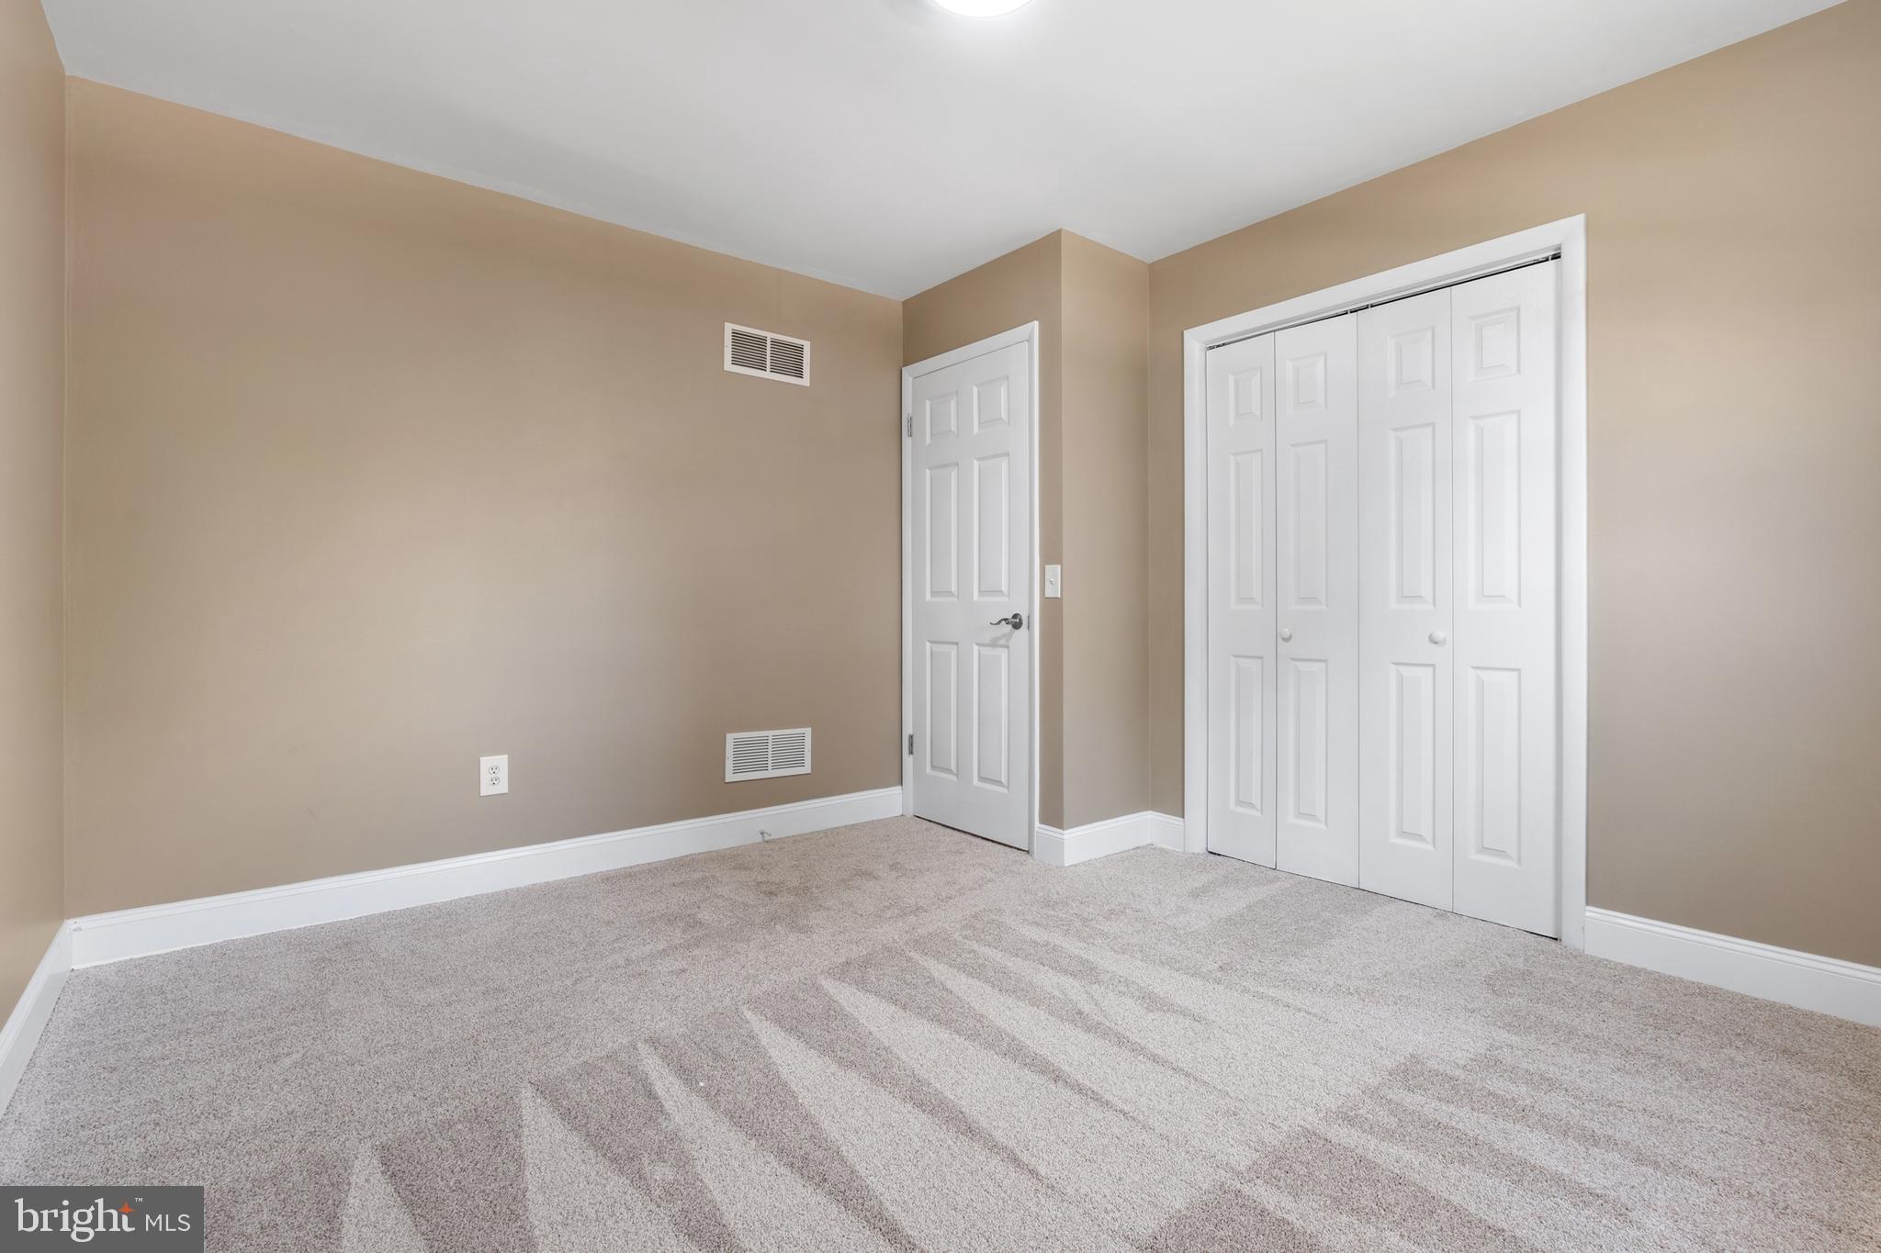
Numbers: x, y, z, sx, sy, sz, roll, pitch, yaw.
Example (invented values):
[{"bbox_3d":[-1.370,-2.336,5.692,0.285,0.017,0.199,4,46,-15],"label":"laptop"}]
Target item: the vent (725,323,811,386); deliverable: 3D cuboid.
[{"bbox_3d":[-0.739,-1.174,3.623,0.404,0.199,0.017,0,1,-39],"label":"vent"}]

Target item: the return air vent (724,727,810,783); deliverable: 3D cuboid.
[{"bbox_3d":[-0.738,0.557,3.638,0.408,0.204,0.017,0,1,-39],"label":"return air vent"}]

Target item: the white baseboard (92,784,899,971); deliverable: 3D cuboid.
[{"bbox_3d":[-1.290,0.871,3.192,2.841,0.136,0.016,0,1,-39],"label":"white baseboard"}]

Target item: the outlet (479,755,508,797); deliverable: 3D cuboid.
[{"bbox_3d":[-1.577,0.528,2.959,0.087,0.134,0.009,0,1,-39],"label":"outlet"}]

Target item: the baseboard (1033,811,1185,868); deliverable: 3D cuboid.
[{"bbox_3d":[0.697,0.870,3.423,0.569,0.136,0.314,0,1,-39],"label":"baseboard"}]

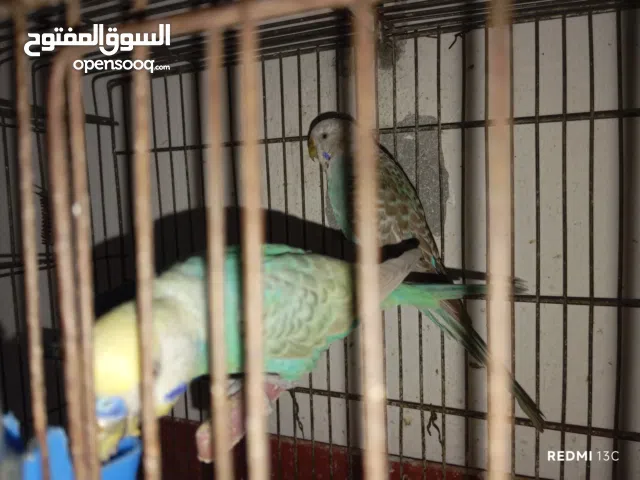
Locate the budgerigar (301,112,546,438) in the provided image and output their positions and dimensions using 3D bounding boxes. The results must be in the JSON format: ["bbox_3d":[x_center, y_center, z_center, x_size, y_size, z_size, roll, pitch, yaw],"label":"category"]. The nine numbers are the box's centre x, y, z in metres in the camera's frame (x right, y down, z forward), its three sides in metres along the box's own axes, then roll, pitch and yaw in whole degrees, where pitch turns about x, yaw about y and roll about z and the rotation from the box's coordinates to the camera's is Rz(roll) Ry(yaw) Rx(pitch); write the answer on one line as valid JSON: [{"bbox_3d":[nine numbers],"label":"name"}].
[{"bbox_3d":[0.053,0.016,0.268,0.113,0.151,0.050,-1,3,12],"label":"budgerigar"}]

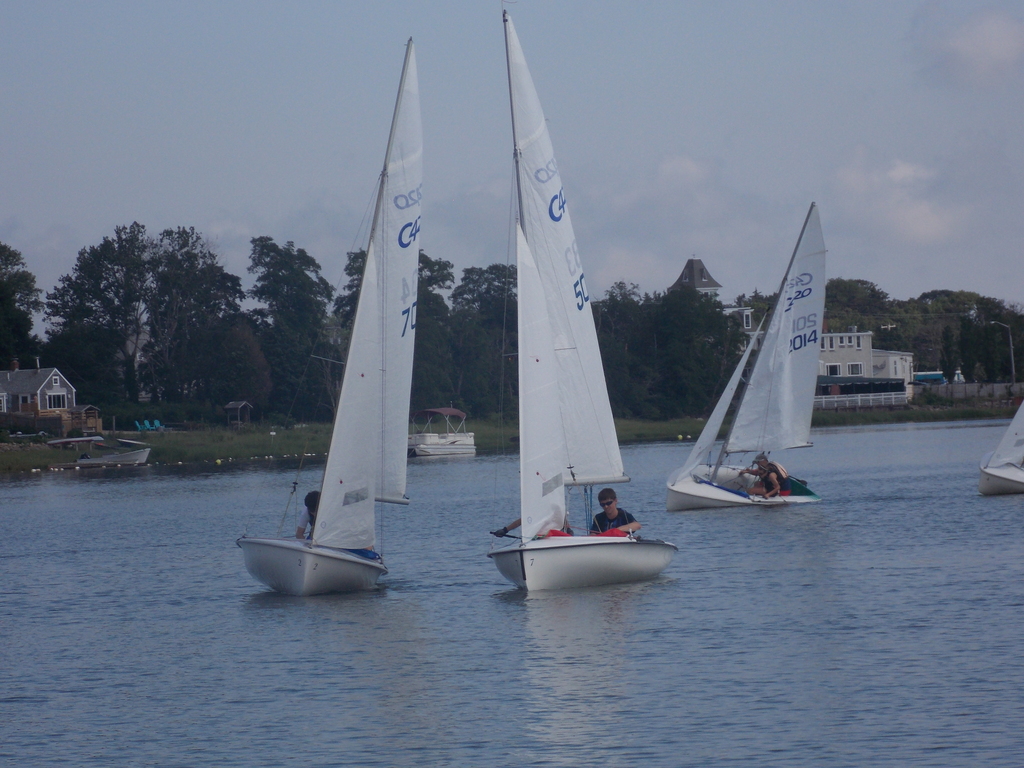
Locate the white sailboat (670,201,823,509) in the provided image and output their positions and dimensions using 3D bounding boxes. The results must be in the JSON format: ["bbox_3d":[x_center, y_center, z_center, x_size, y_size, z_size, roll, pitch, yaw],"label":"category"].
[{"bbox_3d":[5.080,-0.536,95.489,1.660,6.400,4.250,28,18,35],"label":"white sailboat"}]

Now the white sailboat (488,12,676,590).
[{"bbox_3d":[0.345,-0.879,53.601,1.660,6.400,4.250,-7,-1,15],"label":"white sailboat"}]

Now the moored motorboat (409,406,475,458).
[{"bbox_3d":[-4.778,2.791,281.010,2.500,2.750,6.200,-3,-1,36],"label":"moored motorboat"}]

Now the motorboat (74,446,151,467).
[{"bbox_3d":[-28.707,5.115,358.000,5.600,1.350,2.000,-2,0,2],"label":"motorboat"}]

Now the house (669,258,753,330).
[{"bbox_3d":[24.448,-7.425,600.000,12.000,15.500,12.000,-2,-1,-45],"label":"house"}]

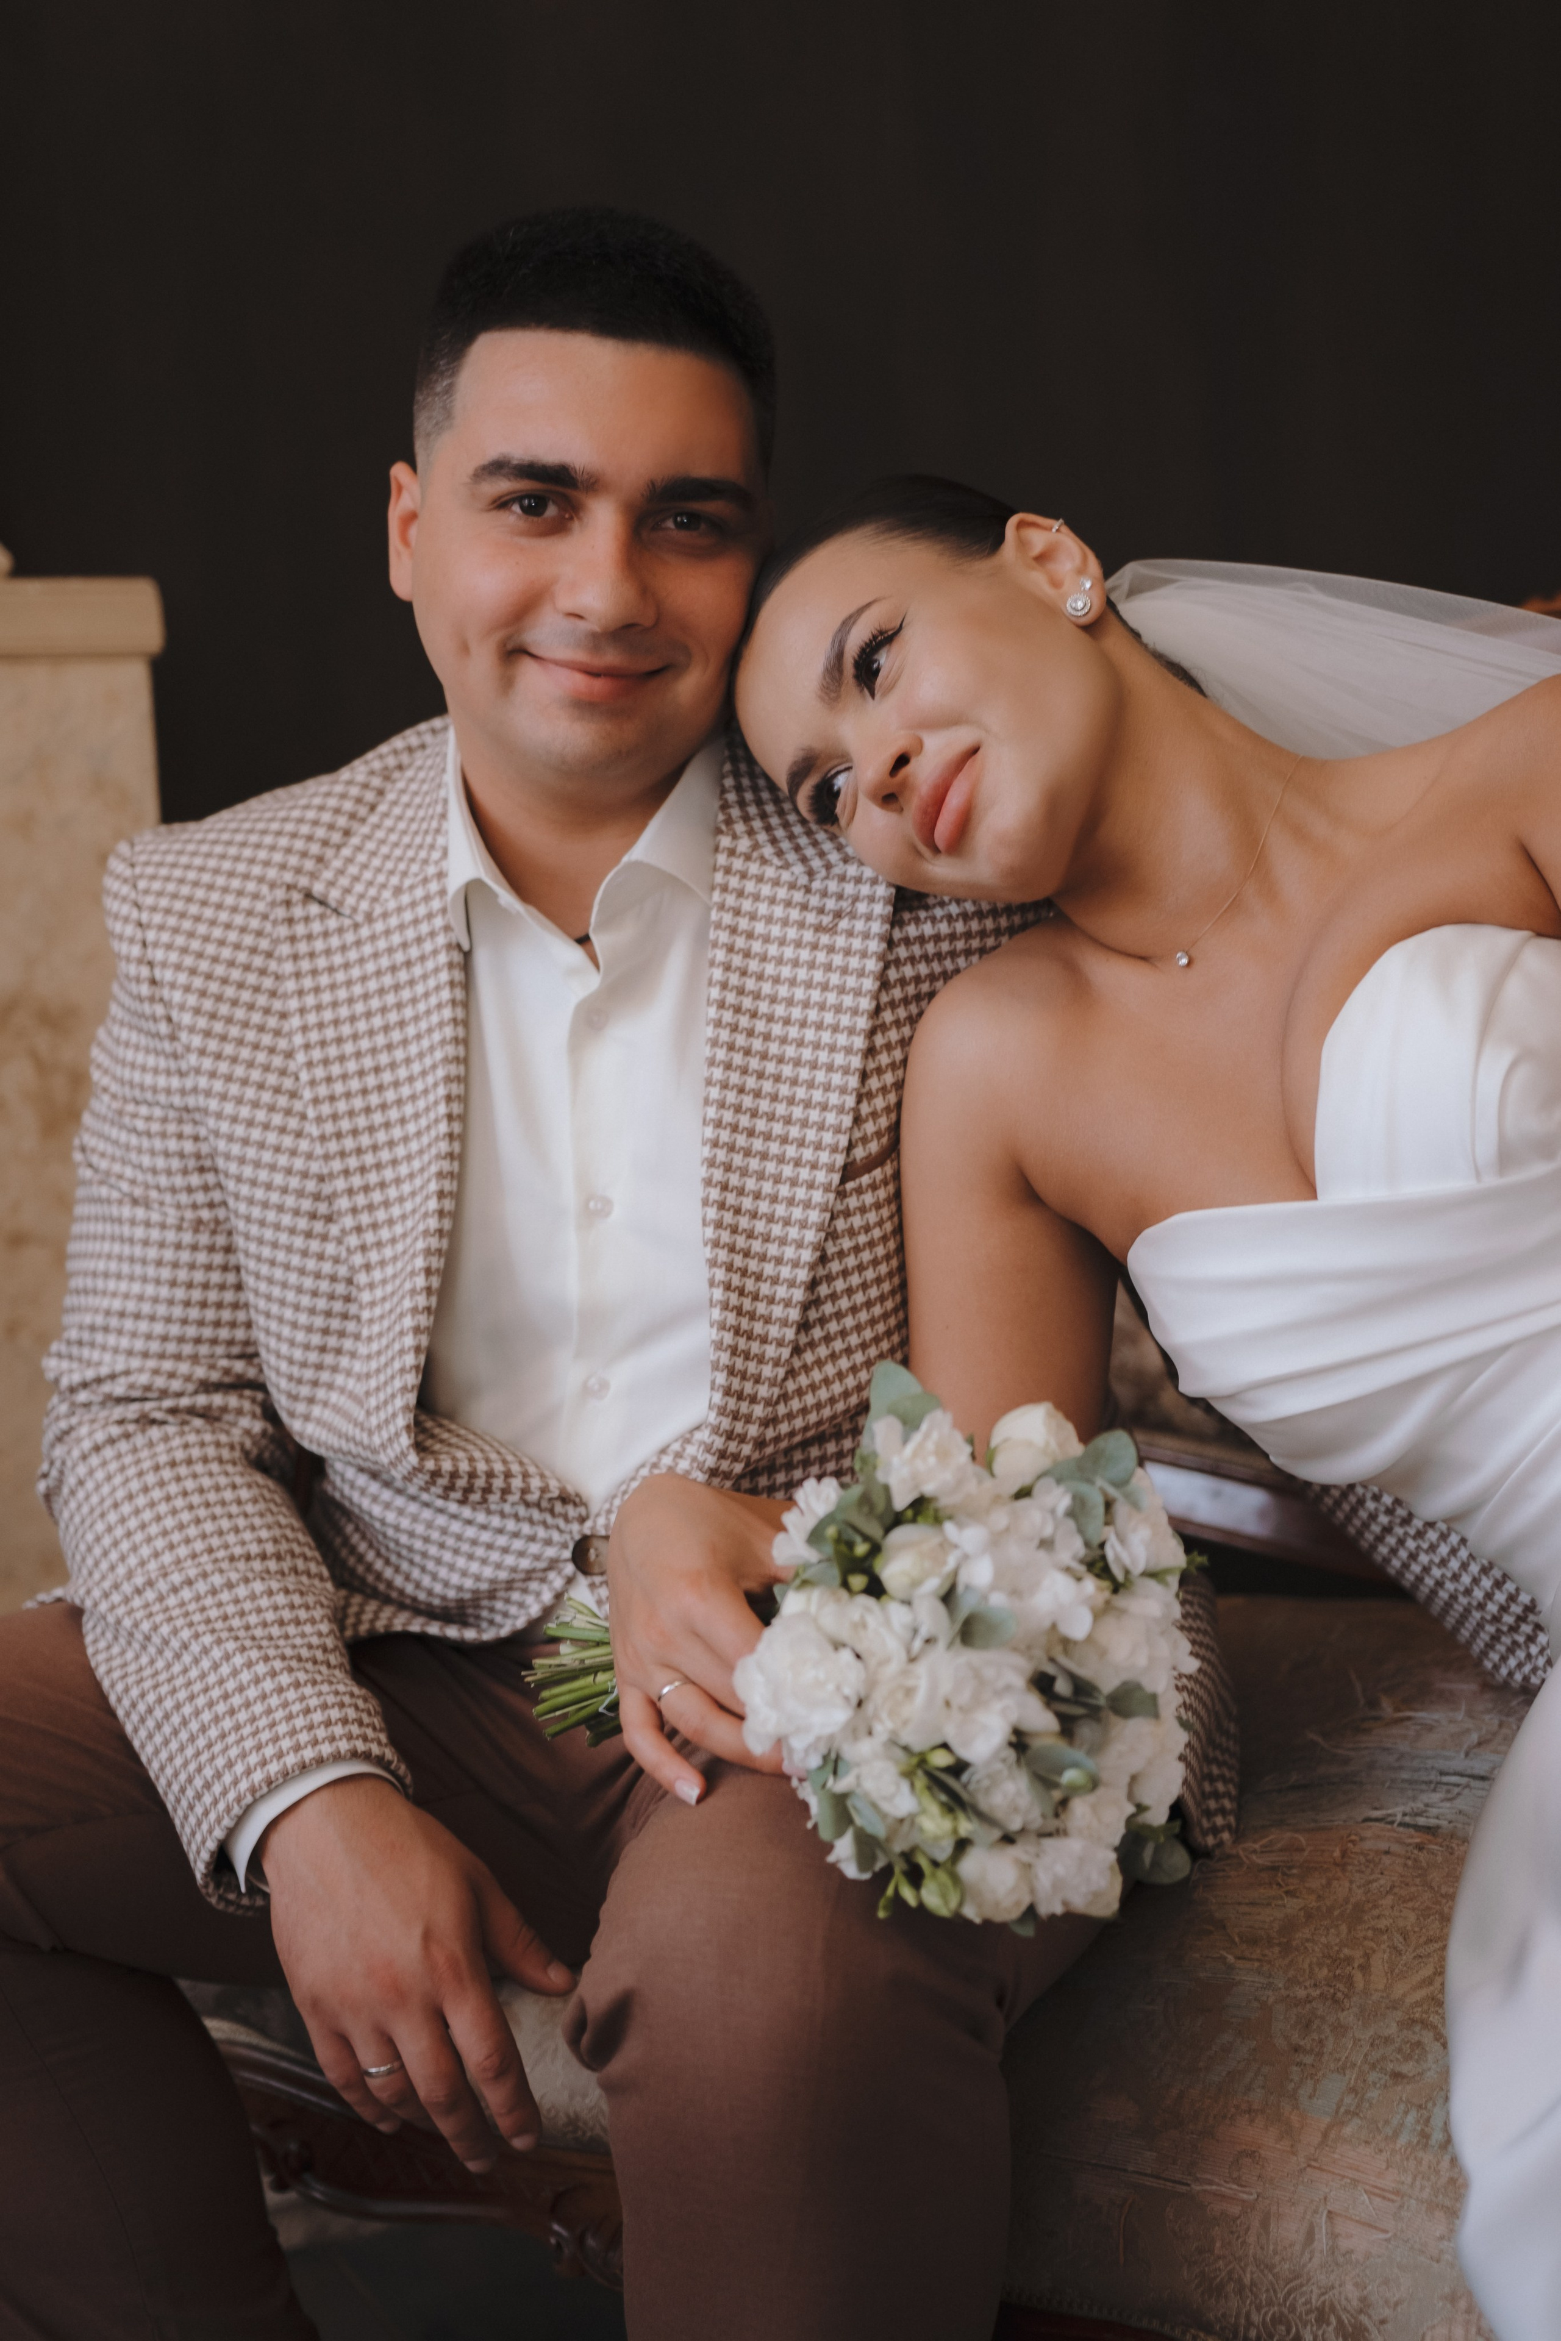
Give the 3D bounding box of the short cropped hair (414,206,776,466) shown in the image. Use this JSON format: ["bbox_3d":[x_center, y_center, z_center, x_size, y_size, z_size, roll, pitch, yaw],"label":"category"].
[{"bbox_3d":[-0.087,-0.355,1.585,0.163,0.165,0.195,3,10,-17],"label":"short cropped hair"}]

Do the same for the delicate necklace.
[{"bbox_3d":[0.187,-0.146,1.560,0.135,0.110,0.110,-21,10,27],"label":"delicate necklace"}]

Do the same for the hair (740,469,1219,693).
[{"bbox_3d":[0.090,-0.243,1.585,0.190,0.158,0.205,43,46,21],"label":"hair"}]

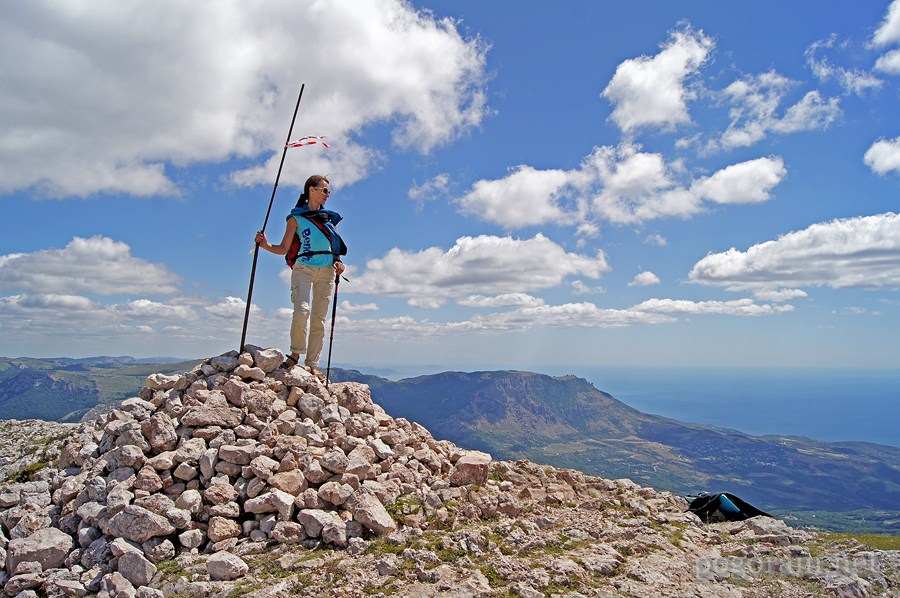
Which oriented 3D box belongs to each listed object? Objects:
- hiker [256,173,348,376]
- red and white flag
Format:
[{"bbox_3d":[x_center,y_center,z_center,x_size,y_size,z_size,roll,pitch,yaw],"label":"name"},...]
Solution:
[{"bbox_3d":[-1.240,-0.217,5.631,0.680,1.660,0.500,3,-6,-36],"label":"hiker"},{"bbox_3d":[-1.212,-1.349,5.775,0.370,0.110,0.100,1,-5,-9],"label":"red and white flag"}]

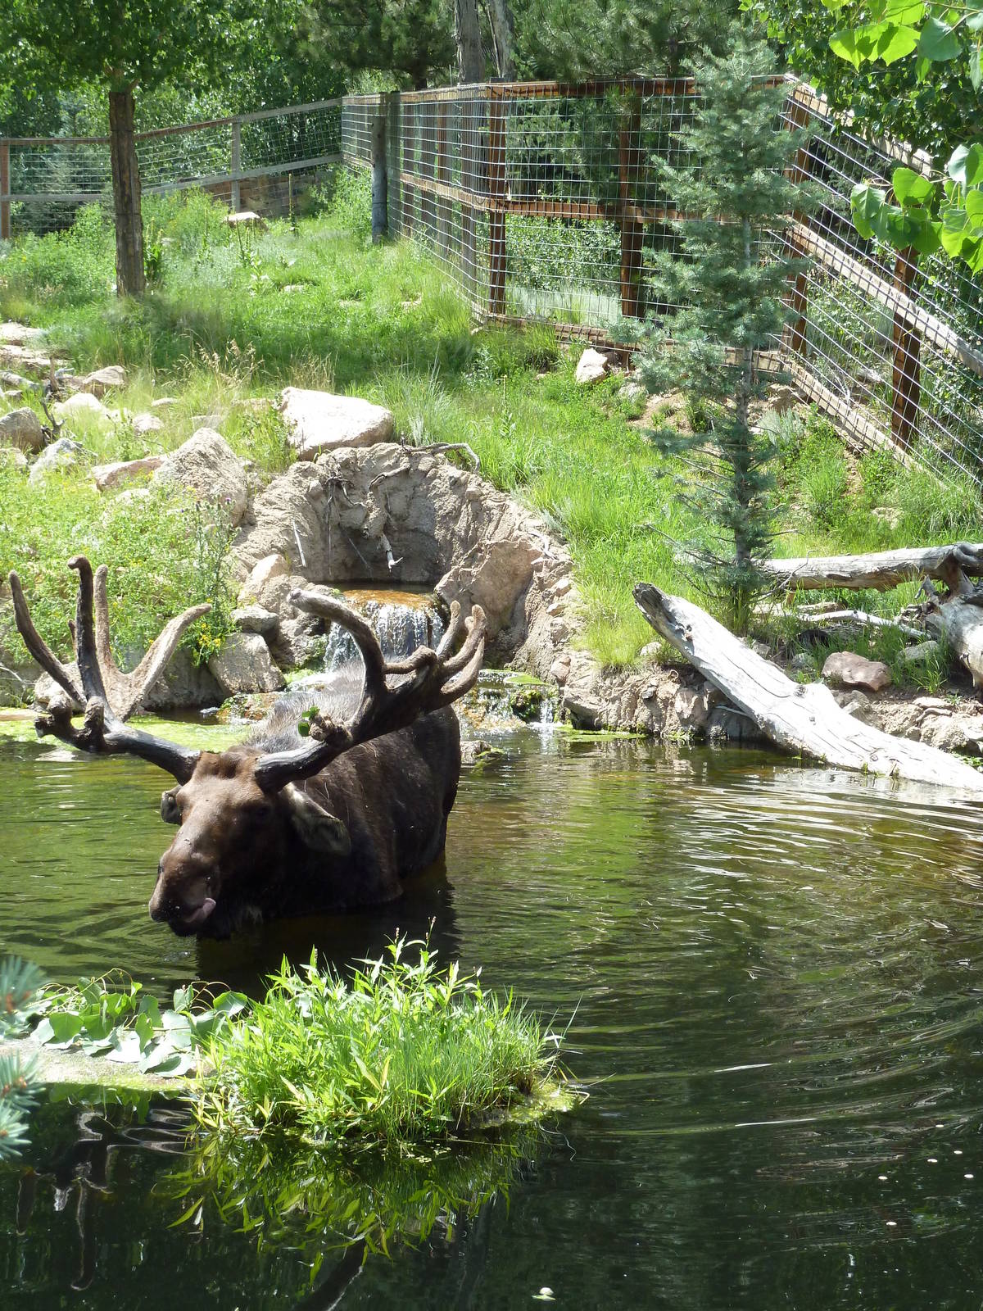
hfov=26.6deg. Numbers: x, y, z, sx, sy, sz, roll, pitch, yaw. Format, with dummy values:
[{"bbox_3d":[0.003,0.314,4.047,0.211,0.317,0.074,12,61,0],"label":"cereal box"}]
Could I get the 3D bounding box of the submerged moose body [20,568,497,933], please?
[{"bbox_3d":[-0.540,0.567,6.506,1.250,1.980,2.500,2,7,17],"label":"submerged moose body"}]

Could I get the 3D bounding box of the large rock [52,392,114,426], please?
[{"bbox_3d":[-2.802,-1.691,14.300,0.422,0.239,0.316,0,6,0],"label":"large rock"}]

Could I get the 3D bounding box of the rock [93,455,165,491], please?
[{"bbox_3d":[-2.158,-1.085,12.400,0.455,0.213,0.295,0,6,0],"label":"rock"}]

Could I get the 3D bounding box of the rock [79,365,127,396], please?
[{"bbox_3d":[-2.848,-2.016,15.300,0.346,0.233,0.277,0,6,0],"label":"rock"}]

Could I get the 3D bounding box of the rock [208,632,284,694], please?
[{"bbox_3d":[-1.142,0.033,9.700,0.353,0.282,0.282,0,6,0],"label":"rock"}]

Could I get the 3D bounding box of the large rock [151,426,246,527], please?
[{"bbox_3d":[-1.651,-1.015,11.800,0.545,0.535,0.436,0,6,0],"label":"large rock"}]

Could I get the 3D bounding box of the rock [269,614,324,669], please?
[{"bbox_3d":[-0.937,-0.066,10.000,0.266,0.266,0.239,0,6,0],"label":"rock"}]

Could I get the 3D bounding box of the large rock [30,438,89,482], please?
[{"bbox_3d":[-2.597,-1.171,12.500,0.356,0.270,0.285,0,6,0],"label":"large rock"}]

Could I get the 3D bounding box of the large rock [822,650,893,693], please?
[{"bbox_3d":[1.600,0.069,9.100,0.313,0.188,0.219,0,6,0],"label":"large rock"}]

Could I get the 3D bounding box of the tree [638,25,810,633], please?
[{"bbox_3d":[1.061,-1.457,9.446,0.790,2.728,0.790,0,6,0],"label":"tree"}]

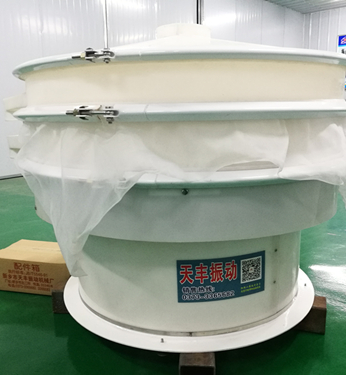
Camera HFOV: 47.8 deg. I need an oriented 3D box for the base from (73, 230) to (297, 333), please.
[{"bbox_3d":[0.051,0.186,1.459,0.802,0.319,0.802,-1,11,0],"label":"base"}]

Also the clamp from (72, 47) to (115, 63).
[{"bbox_3d":[-0.172,-0.286,0.837,0.103,0.032,0.036,3,12,22],"label":"clamp"}]

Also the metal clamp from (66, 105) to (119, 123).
[{"bbox_3d":[-0.178,-0.164,0.864,0.128,0.039,0.039,4,12,23],"label":"metal clamp"}]

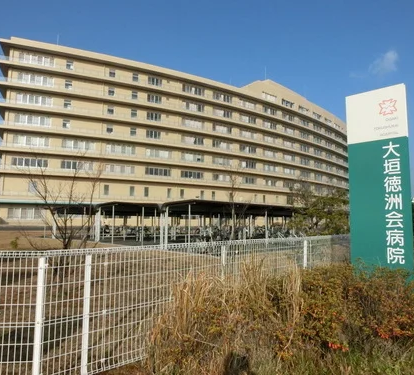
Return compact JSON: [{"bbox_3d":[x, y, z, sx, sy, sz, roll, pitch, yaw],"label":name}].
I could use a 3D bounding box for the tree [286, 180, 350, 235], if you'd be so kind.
[{"bbox_3d":[5.702,1.432,16.951,3.530,3.770,3.420,1,-6,0],"label":"tree"}]

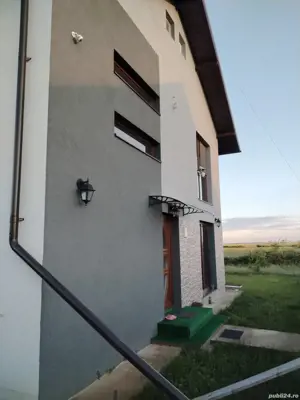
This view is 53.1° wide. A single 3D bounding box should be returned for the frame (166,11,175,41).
[{"bbox_3d":[0.497,-4.510,7.832,0.120,0.560,0.565,-5,-10,26],"label":"frame"}]

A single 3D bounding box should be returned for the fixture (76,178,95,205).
[{"bbox_3d":[-0.831,-0.100,3.848,0.200,0.355,0.160,-5,-10,26],"label":"fixture"}]

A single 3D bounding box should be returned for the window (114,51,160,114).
[{"bbox_3d":[-0.250,-2.193,5.877,0.130,0.413,1.863,-5,-10,26],"label":"window"}]

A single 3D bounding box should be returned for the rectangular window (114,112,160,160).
[{"bbox_3d":[-0.234,-1.120,5.696,0.130,0.413,1.812,-5,-10,26],"label":"rectangular window"}]

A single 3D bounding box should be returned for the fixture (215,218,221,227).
[{"bbox_3d":[2.344,0.804,10.261,0.200,0.350,0.160,-5,-10,26],"label":"fixture"}]

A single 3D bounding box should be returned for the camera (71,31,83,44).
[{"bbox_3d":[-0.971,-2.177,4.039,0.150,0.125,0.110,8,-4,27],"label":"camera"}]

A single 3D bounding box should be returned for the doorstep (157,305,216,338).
[{"bbox_3d":[0.789,2.492,6.175,0.663,0.215,1.725,-5,-10,26],"label":"doorstep"}]

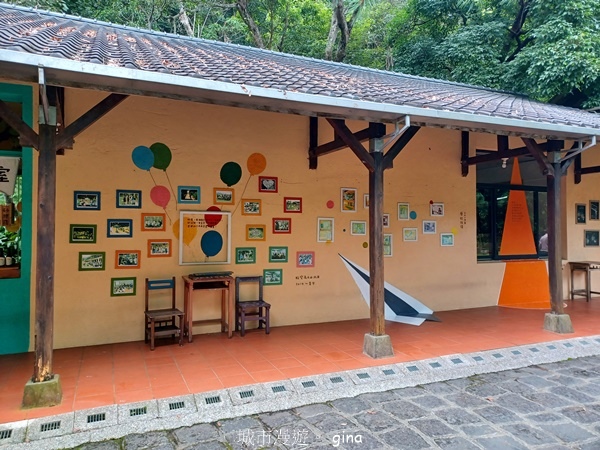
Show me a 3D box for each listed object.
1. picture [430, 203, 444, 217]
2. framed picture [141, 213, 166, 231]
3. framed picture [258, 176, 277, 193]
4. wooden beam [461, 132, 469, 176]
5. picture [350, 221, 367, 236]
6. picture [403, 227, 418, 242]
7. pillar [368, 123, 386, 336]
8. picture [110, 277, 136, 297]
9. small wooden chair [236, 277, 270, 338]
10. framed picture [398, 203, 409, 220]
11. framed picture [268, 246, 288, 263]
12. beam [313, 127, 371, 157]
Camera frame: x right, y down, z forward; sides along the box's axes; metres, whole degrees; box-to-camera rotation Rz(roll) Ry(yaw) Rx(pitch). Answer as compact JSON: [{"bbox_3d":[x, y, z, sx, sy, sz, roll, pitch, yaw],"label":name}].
[{"bbox_3d":[2.392,-0.257,7.499,0.278,0.217,0.028,0,-1,-23],"label":"picture"},{"bbox_3d":[-1.917,-0.039,5.669,0.297,0.236,0.020,0,-1,-23],"label":"framed picture"},{"bbox_3d":[-0.469,-0.605,6.552,0.308,0.241,0.025,1,-2,-25],"label":"framed picture"},{"bbox_3d":[3.145,-1.397,8.220,0.090,0.968,0.090,1,-2,-25],"label":"wooden beam"},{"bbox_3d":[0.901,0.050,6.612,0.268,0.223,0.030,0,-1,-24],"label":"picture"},{"bbox_3d":[1.861,0.169,7.264,0.279,0.224,0.028,0,-1,-23],"label":"picture"},{"bbox_3d":[0.878,0.042,4.946,0.125,2.440,0.125,0,-1,-24],"label":"pillar"},{"bbox_3d":[-2.294,0.813,5.654,0.308,0.241,0.025,1,-2,-25],"label":"picture"},{"bbox_3d":[-0.664,1.107,6.023,0.410,0.745,0.385,0,-1,-23],"label":"small wooden chair"},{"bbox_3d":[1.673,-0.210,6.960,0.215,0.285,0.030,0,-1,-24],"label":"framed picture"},{"bbox_3d":[-0.318,0.457,6.588,0.310,0.239,0.025,1,-2,-25],"label":"framed picture"},{"bbox_3d":[0.562,-1.095,5.759,0.110,0.110,1.717,0,-1,-23],"label":"beam"}]

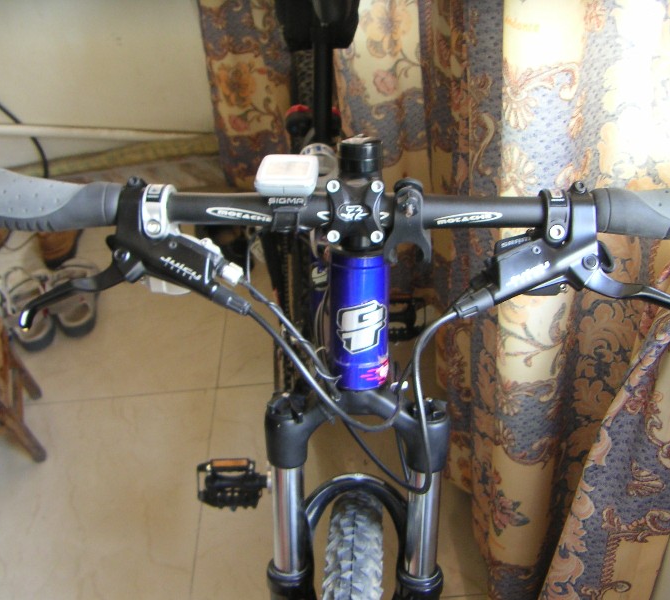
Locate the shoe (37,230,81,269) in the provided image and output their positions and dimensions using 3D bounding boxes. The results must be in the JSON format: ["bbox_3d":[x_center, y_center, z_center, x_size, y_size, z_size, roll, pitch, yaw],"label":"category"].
[{"bbox_3d":[-0.723,-0.220,2.245,0.105,0.110,0.285,-5,43,6],"label":"shoe"}]

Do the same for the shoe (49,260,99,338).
[{"bbox_3d":[-0.630,-0.035,2.040,0.105,0.095,0.265,-15,43,-4],"label":"shoe"}]

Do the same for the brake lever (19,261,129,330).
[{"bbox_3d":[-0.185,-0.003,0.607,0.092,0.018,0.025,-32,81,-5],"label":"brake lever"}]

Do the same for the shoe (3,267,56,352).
[{"bbox_3d":[-0.734,-0.003,2.027,0.105,0.095,0.270,-17,43,-7],"label":"shoe"}]

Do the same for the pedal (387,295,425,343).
[{"bbox_3d":[0.110,0.033,1.500,0.100,0.032,0.082,-1,51,-4],"label":"pedal"}]

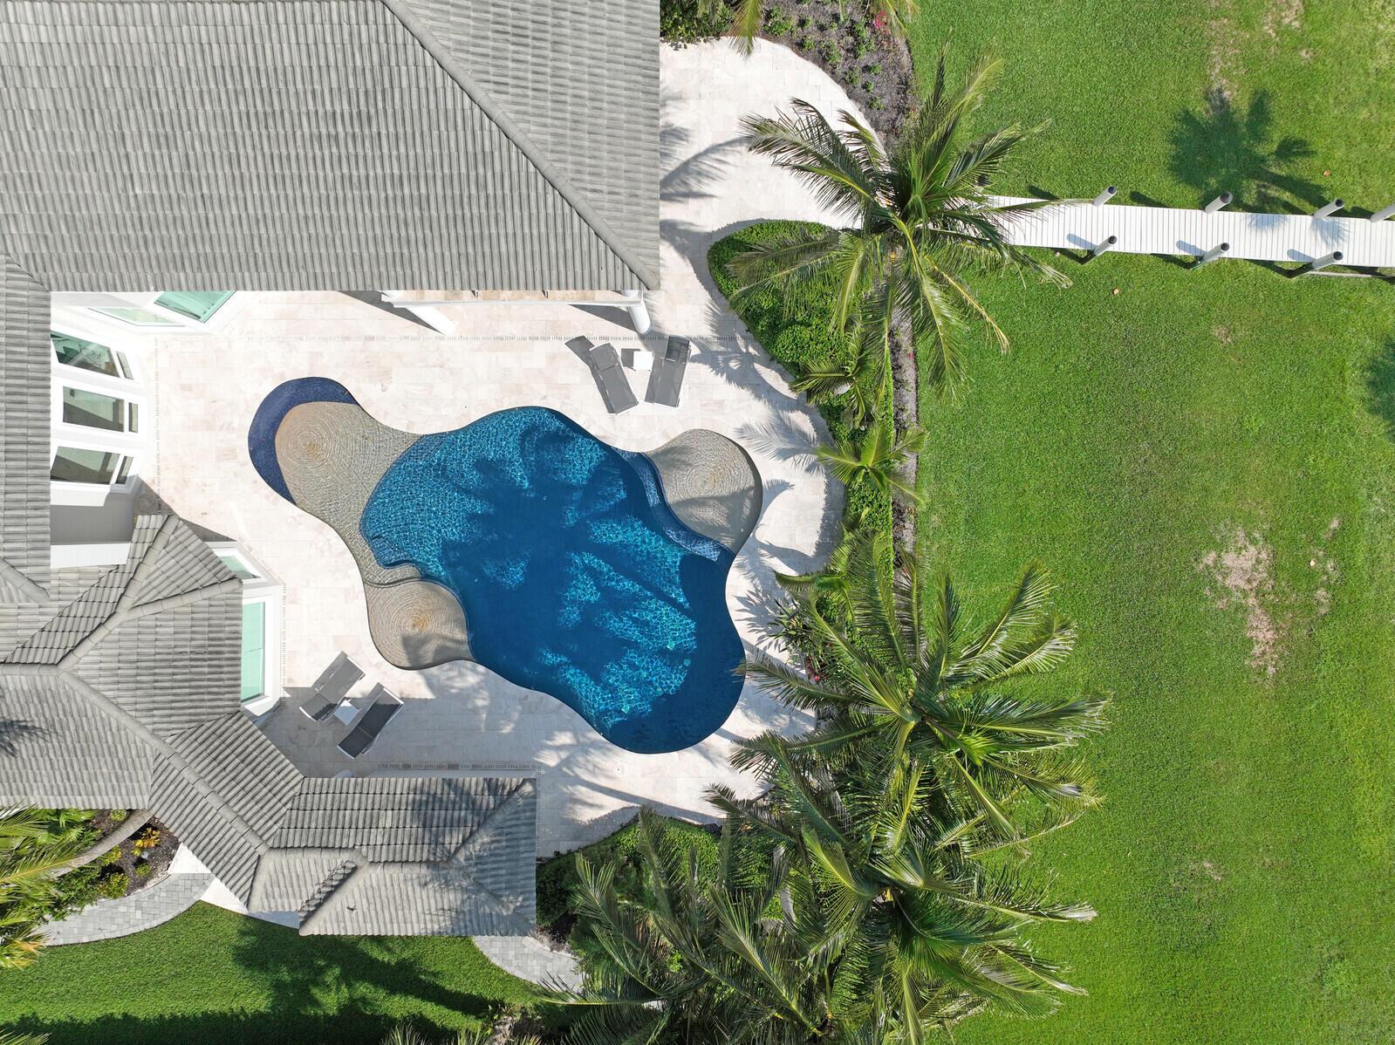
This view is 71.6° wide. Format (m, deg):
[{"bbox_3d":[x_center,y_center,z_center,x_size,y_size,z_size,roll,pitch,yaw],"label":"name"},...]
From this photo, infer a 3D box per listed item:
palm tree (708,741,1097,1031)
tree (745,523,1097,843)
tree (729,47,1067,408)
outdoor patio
[{"bbox_3d":[3.650,6.500,20.600,6.800,10.200,5.400,0,90,0],"label":"palm tree"},{"bbox_3d":[4.000,2.950,20.600,6.500,10.200,5.700,0,90,0],"label":"tree"},{"bbox_3d":[3.900,-5.700,21.500,6.600,8.600,6.900,0,90,0],"label":"tree"},{"bbox_3d":[-3.500,-2.000,25.750,19.200,0.400,21.600,0,90,0],"label":"outdoor patio"}]

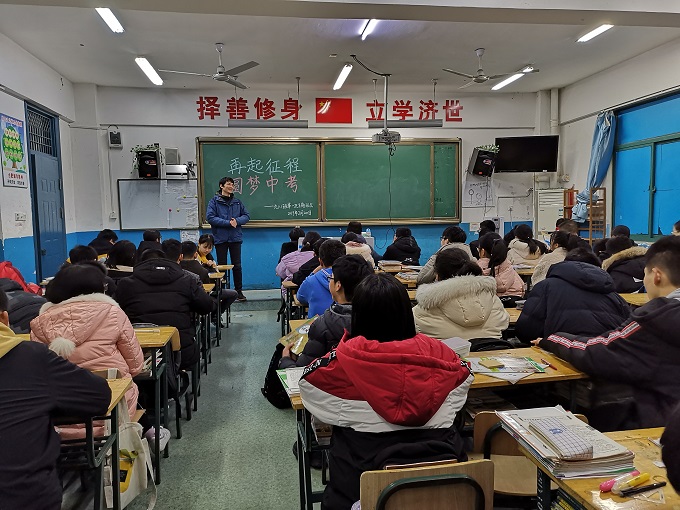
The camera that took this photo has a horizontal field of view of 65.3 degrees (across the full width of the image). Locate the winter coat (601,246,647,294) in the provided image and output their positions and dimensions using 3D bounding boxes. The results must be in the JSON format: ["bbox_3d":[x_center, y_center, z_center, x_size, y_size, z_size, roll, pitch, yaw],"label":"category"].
[{"bbox_3d":[2.274,0.256,4.190,0.540,0.660,0.450,-2,5,-13],"label":"winter coat"}]

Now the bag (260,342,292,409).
[{"bbox_3d":[-0.303,0.630,2.823,0.190,0.370,0.280,-2,5,-8],"label":"bag"}]

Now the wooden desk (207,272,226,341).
[{"bbox_3d":[-1.778,0.585,5.544,1.120,0.710,0.440,-2,4,-8],"label":"wooden desk"}]

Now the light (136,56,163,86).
[{"bbox_3d":[-2.554,-2.466,7.166,0.140,0.080,1.280,-1,4,-7],"label":"light"}]

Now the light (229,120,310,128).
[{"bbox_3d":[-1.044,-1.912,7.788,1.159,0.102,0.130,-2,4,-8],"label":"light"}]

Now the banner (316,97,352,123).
[{"bbox_3d":[-0.079,-2.345,8.575,0.590,0.400,0.020,-1,4,-7],"label":"banner"}]

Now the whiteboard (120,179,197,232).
[{"bbox_3d":[-2.740,-0.767,8.133,1.190,0.770,0.040,-2,5,-8],"label":"whiteboard"}]

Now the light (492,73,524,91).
[{"bbox_3d":[2.478,-2.535,7.678,0.140,0.090,1.260,-2,5,-8],"label":"light"}]

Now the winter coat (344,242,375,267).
[{"bbox_3d":[0.160,0.180,5.436,0.480,0.650,0.420,-2,5,-8],"label":"winter coat"}]

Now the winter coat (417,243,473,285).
[{"bbox_3d":[0.933,0.235,4.607,0.560,0.670,0.450,-2,5,-18],"label":"winter coat"}]

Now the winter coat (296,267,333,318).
[{"bbox_3d":[-0.049,0.384,3.707,0.500,0.620,0.420,-2,4,-13],"label":"winter coat"}]

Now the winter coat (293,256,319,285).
[{"bbox_3d":[-0.161,0.296,4.647,0.500,0.600,0.420,-2,4,-13],"label":"winter coat"}]

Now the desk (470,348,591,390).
[{"bbox_3d":[0.598,0.830,2.241,0.590,0.735,0.423,-2,5,-11],"label":"desk"}]

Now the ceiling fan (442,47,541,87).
[{"bbox_3d":[1.732,-2.334,6.600,1.250,0.411,1.200,-2,4,-8],"label":"ceiling fan"}]

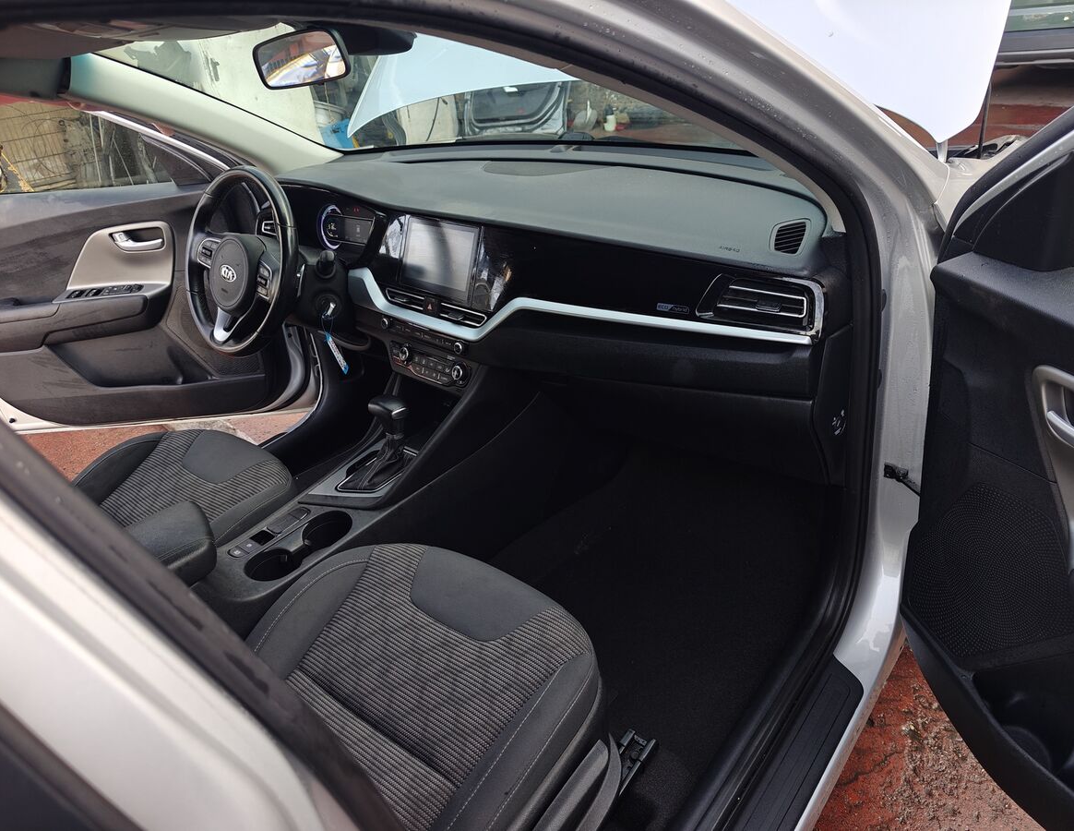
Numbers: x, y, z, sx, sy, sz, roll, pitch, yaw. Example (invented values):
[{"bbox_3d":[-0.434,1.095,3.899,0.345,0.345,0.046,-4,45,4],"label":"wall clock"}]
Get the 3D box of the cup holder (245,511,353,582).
[{"bbox_3d":[-0.392,0.252,1.256,0.087,0.072,0.190,19,36,36],"label":"cup holder"}]

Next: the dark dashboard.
[{"bbox_3d":[-0.049,-0.286,1.552,1.440,0.465,0.540,19,36,36],"label":"dark dashboard"}]

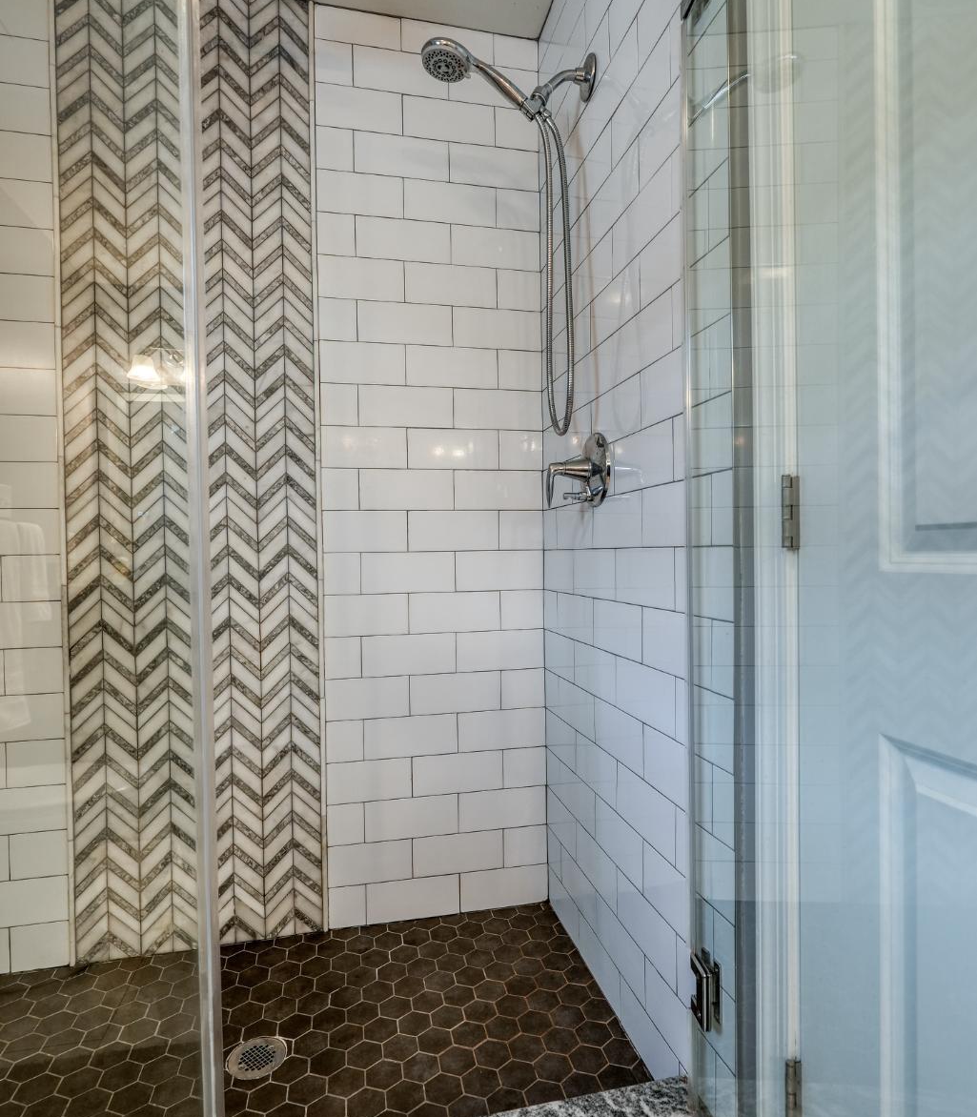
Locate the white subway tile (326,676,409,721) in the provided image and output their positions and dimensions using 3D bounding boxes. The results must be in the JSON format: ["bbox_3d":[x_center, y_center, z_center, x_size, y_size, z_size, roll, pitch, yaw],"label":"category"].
[{"bbox_3d":[-0.310,0.361,1.690,0.213,0.106,0.009,-1,1,-12],"label":"white subway tile"}]

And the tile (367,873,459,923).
[{"bbox_3d":[-0.194,0.875,1.675,0.238,0.103,0.009,-1,1,-12],"label":"tile"}]

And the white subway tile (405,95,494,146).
[{"bbox_3d":[-0.104,-1.159,1.729,0.245,0.106,0.010,-1,1,-12],"label":"white subway tile"}]

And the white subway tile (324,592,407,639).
[{"bbox_3d":[-0.313,0.145,1.687,0.214,0.106,0.009,-1,1,-12],"label":"white subway tile"}]

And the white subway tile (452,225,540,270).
[{"bbox_3d":[0.021,-0.824,1.737,0.243,0.105,0.010,-1,1,-13],"label":"white subway tile"}]

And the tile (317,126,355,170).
[{"bbox_3d":[-0.385,-1.032,1.644,0.091,0.105,0.010,-1,1,-13],"label":"tile"}]

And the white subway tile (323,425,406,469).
[{"bbox_3d":[-0.311,-0.279,1.637,0.208,0.103,0.009,-1,1,-12],"label":"white subway tile"}]

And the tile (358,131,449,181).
[{"bbox_3d":[-0.218,-1.015,1.647,0.238,0.103,0.009,-1,1,-12],"label":"tile"}]

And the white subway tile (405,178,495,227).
[{"bbox_3d":[-0.101,-0.938,1.724,0.245,0.106,0.009,-1,1,-12],"label":"white subway tile"}]

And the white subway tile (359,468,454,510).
[{"bbox_3d":[-0.213,-0.181,1.715,0.245,0.106,0.010,-1,1,-12],"label":"white subway tile"}]

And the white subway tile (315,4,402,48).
[{"bbox_3d":[-0.332,-1.357,1.671,0.216,0.087,0.009,-1,1,-12],"label":"white subway tile"}]

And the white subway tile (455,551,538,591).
[{"bbox_3d":[0.030,0.031,1.712,0.237,0.103,0.009,-1,1,-12],"label":"white subway tile"}]

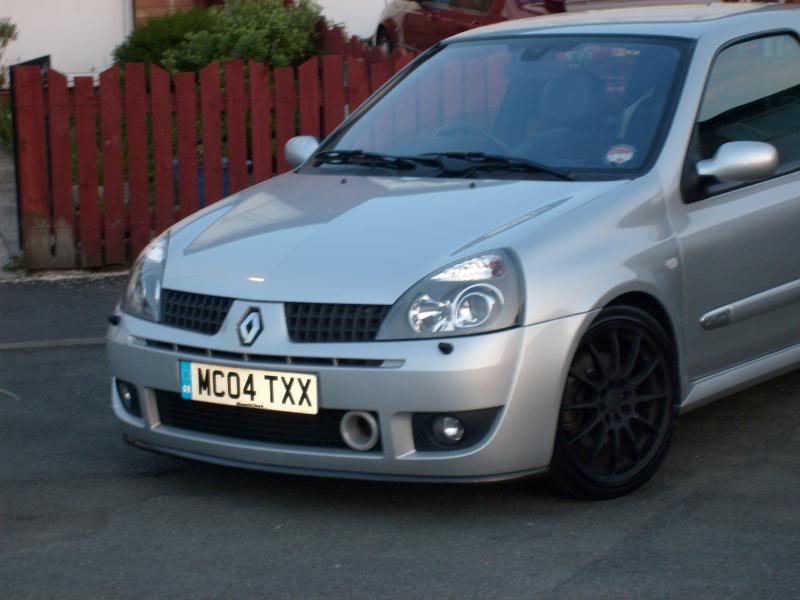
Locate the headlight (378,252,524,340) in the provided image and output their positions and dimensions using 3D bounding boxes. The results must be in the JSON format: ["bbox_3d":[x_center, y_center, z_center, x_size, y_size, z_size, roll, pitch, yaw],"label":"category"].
[{"bbox_3d":[0.148,-0.016,6.750,0.410,0.230,0.235,0,9,19],"label":"headlight"}]

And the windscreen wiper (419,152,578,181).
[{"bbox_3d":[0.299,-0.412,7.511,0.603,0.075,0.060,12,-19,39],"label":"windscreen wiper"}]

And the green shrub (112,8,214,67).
[{"bbox_3d":[-1.283,-1.149,13.877,0.750,1.000,0.700,-2,9,0],"label":"green shrub"}]

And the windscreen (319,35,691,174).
[{"bbox_3d":[0.325,-0.609,7.835,1.310,0.100,0.830,4,41,38],"label":"windscreen"}]

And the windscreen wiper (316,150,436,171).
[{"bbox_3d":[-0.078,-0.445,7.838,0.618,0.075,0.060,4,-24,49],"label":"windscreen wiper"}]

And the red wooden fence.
[{"bbox_3d":[-0.888,-0.732,12.345,2.100,1.020,0.100,-3,9,-3],"label":"red wooden fence"}]

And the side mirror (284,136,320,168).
[{"bbox_3d":[-0.338,-0.504,8.405,0.205,0.125,0.125,4,11,38],"label":"side mirror"}]

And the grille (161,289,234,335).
[{"bbox_3d":[-0.609,0.037,7.147,0.067,0.117,0.353,-2,6,-42],"label":"grille"}]

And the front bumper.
[{"bbox_3d":[-0.252,0.234,7.178,1.630,0.450,0.600,4,11,38],"label":"front bumper"}]

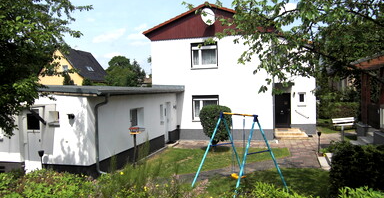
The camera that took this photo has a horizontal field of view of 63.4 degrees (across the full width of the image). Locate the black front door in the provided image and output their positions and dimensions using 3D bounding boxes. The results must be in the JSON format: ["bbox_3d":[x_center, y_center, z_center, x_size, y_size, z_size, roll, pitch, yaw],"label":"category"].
[{"bbox_3d":[5.300,0.680,18.050,0.930,2.020,0.100,-1,1,15],"label":"black front door"}]

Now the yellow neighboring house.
[{"bbox_3d":[-18.933,-2.641,50.431,7.800,9.200,9.400,-1,1,11],"label":"yellow neighboring house"}]

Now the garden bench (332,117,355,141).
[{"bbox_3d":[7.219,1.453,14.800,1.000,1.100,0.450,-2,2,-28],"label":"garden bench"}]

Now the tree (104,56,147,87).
[{"bbox_3d":[-11.102,-2.798,52.027,6.800,9.000,6.800,-2,1,0],"label":"tree"}]

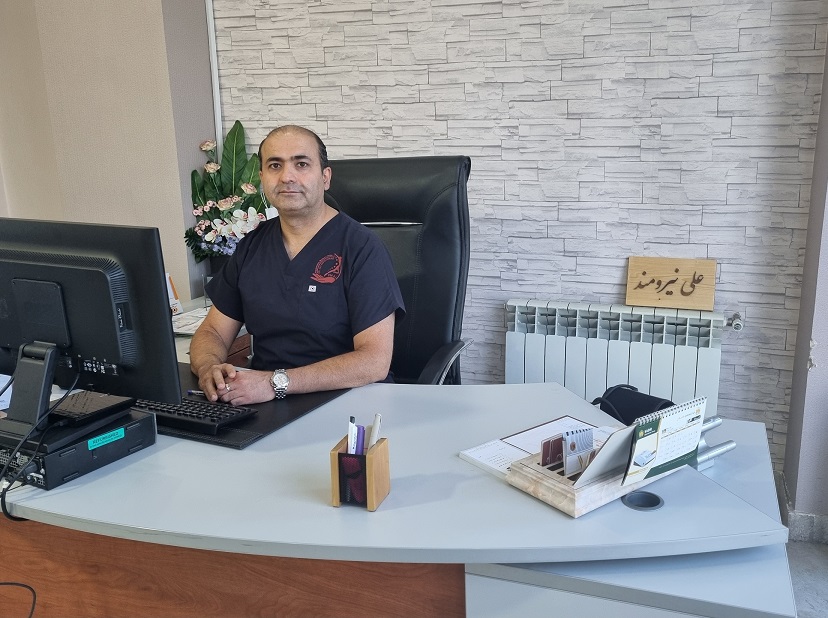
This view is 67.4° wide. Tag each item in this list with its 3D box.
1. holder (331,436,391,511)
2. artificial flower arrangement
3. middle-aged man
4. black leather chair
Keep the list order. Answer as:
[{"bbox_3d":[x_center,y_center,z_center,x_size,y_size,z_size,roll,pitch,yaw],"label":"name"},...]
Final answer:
[{"bbox_3d":[-0.083,0.256,0.973,0.069,0.092,0.060,2,11,16],"label":"holder"},{"bbox_3d":[-0.763,-0.488,2.580,0.380,0.580,0.310,1,11,12],"label":"artificial flower arrangement"},{"bbox_3d":[-0.293,0.186,1.778,0.550,1.373,0.650,4,12,23],"label":"middle-aged man"},{"bbox_3d":[-0.158,0.198,1.897,0.640,1.299,0.690,4,12,24],"label":"black leather chair"}]

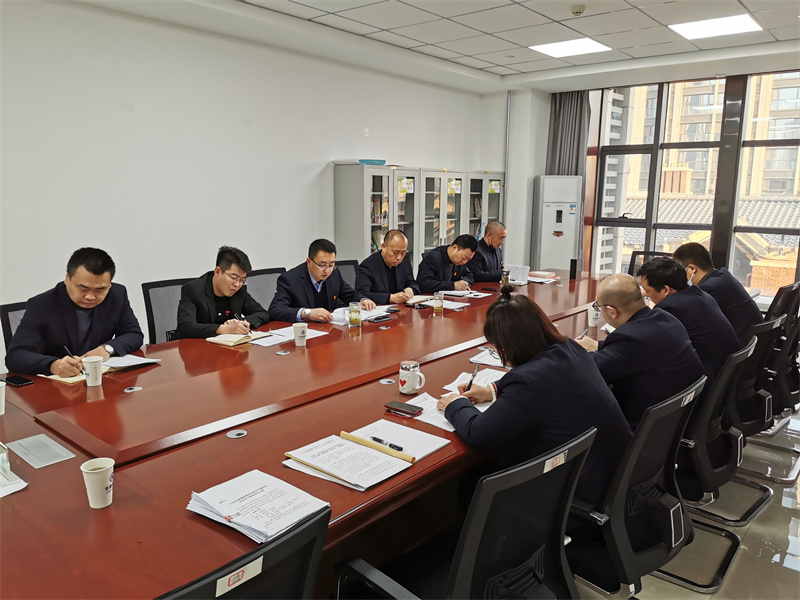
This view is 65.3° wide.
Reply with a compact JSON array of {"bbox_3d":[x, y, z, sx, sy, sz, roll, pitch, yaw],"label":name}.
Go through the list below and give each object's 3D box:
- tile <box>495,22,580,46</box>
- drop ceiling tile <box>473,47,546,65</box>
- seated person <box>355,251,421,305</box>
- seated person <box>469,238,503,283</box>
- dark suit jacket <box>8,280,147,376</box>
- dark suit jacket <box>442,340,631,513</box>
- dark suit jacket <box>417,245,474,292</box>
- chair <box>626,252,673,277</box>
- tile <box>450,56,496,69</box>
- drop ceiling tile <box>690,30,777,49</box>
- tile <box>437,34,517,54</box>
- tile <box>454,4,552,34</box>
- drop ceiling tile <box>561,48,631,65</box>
[{"bbox_3d":[1.153,-2.188,5.145,0.600,0.020,0.600,8,13,39],"label":"tile"},{"bbox_3d":[1.080,-2.334,5.979,0.600,0.020,0.600,9,13,39],"label":"drop ceiling tile"},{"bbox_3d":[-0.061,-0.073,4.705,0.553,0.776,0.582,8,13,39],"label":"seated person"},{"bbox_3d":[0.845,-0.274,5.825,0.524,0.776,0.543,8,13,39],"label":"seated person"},{"bbox_3d":[-1.557,0.248,2.866,0.550,0.580,0.620,9,13,39],"label":"dark suit jacket"},{"bbox_3d":[0.485,0.384,2.104,0.601,0.563,0.582,8,13,39],"label":"dark suit jacket"},{"bbox_3d":[0.315,-0.138,5.166,0.530,0.580,0.620,9,13,39],"label":"dark suit jacket"},{"bbox_3d":[2.343,0.049,5.980,0.580,0.960,0.600,9,13,39],"label":"chair"},{"bbox_3d":[0.747,-2.382,6.250,0.257,0.018,0.600,9,13,39],"label":"tile"},{"bbox_3d":[2.803,-2.192,5.255,0.600,0.018,0.467,9,13,39],"label":"drop ceiling tile"},{"bbox_3d":[0.694,-2.254,5.514,0.600,0.020,0.600,8,13,39],"label":"tile"},{"bbox_3d":[0.771,-2.114,4.692,0.600,0.020,0.600,9,13,39],"label":"tile"},{"bbox_3d":[1.879,-2.330,6.009,0.600,0.018,0.467,9,13,39],"label":"drop ceiling tile"}]

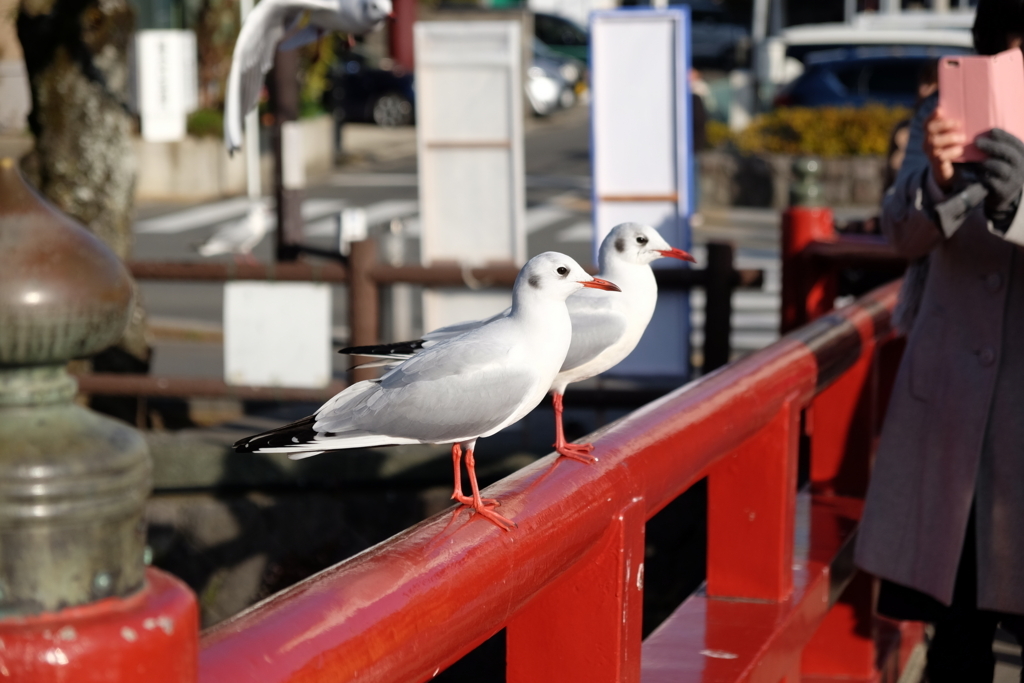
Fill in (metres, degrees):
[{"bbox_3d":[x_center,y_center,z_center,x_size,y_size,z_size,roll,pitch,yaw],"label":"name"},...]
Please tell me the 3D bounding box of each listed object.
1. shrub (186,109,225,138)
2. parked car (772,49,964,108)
[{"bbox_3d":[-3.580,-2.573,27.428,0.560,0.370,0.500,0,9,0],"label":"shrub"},{"bbox_3d":[5.520,-2.969,30.200,4.300,1.530,1.750,0,9,0],"label":"parked car"}]

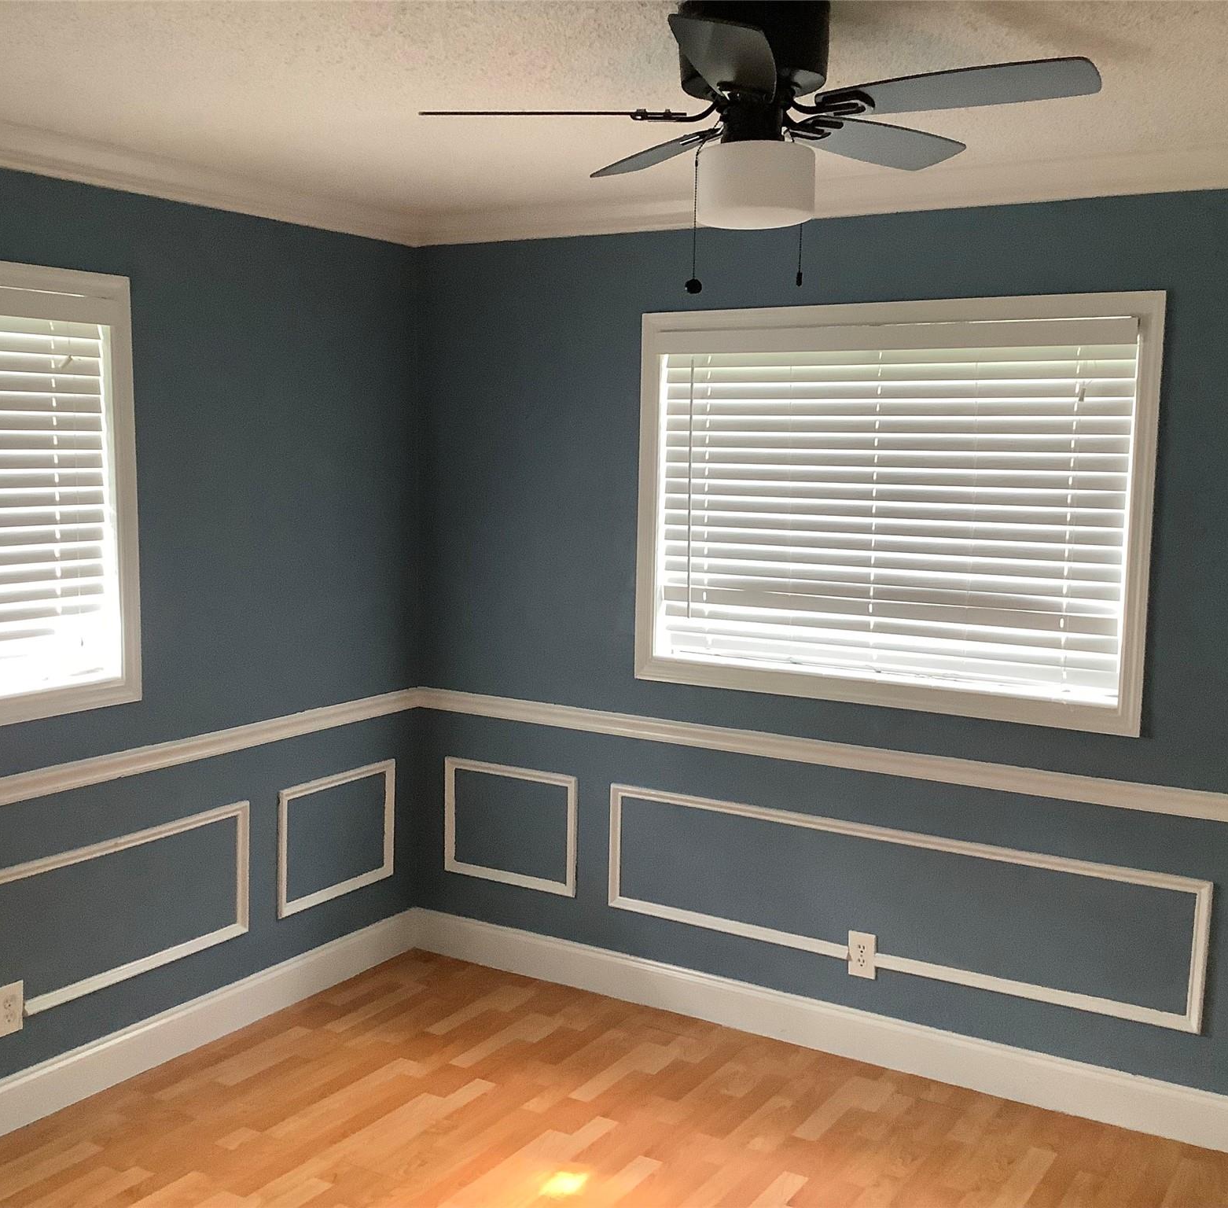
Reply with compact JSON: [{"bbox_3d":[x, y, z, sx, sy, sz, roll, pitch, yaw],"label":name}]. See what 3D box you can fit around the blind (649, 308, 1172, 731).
[{"bbox_3d":[0.683,-0.258,3.850,1.443,1.071,0.045,5,8,31],"label":"blind"}]

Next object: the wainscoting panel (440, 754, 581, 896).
[{"bbox_3d":[-0.338,0.707,4.579,0.509,0.380,0.020,5,8,31],"label":"wainscoting panel"}]

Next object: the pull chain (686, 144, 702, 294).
[{"bbox_3d":[0.126,-0.606,2.273,0.027,0.228,0.027,1,7,3],"label":"pull chain"}]

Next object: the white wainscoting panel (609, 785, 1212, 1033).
[{"bbox_3d":[0.711,0.800,3.940,1.704,0.380,0.020,5,8,31],"label":"white wainscoting panel"}]

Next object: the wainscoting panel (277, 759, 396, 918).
[{"bbox_3d":[-0.838,0.718,4.455,0.020,0.383,0.515,5,8,31],"label":"wainscoting panel"}]

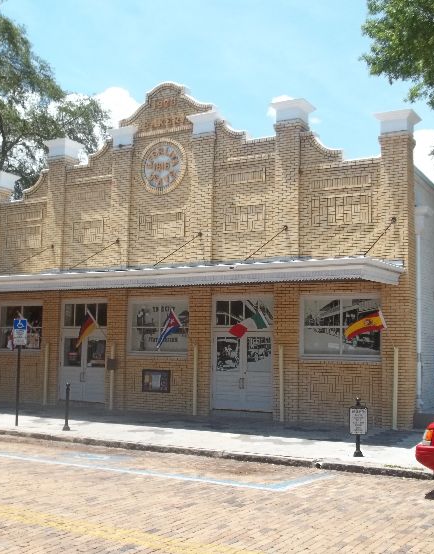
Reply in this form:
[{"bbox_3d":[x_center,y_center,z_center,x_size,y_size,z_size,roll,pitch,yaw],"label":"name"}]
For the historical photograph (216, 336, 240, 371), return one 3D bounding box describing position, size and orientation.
[{"bbox_3d":[0.312,2.028,18.589,0.696,0.875,0.030,-3,-7,29],"label":"historical photograph"}]

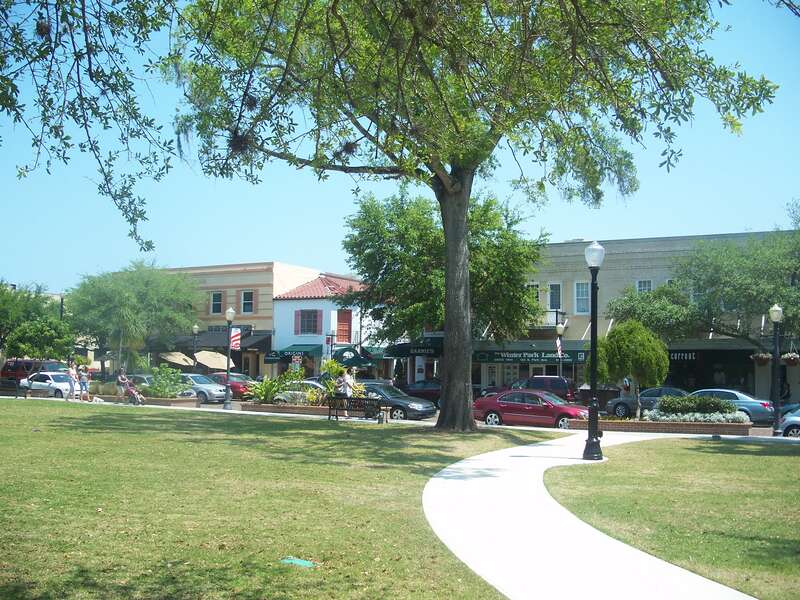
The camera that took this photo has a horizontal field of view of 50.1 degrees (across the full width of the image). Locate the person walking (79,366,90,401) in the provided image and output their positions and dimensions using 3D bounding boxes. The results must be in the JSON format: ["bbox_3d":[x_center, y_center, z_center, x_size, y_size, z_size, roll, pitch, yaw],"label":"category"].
[{"bbox_3d":[-14.496,3.851,39.235,0.400,1.640,0.500,-1,-5,31],"label":"person walking"}]

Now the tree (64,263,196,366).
[{"bbox_3d":[-15.536,1.652,49.198,7.600,7.900,7.400,-2,-5,33],"label":"tree"}]

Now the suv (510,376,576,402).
[{"bbox_3d":[6.007,4.458,39.729,4.800,1.800,1.870,-1,-5,31],"label":"suv"}]

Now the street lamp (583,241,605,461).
[{"bbox_3d":[3.729,0.965,16.561,0.420,4.220,0.420,-1,-5,27],"label":"street lamp"}]

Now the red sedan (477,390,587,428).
[{"bbox_3d":[4.803,4.001,31.043,4.800,1.460,1.830,-1,-5,31],"label":"red sedan"}]

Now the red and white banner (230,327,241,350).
[{"bbox_3d":[-6.187,1.450,32.200,0.060,0.850,0.460,-2,-5,33],"label":"red and white banner"}]

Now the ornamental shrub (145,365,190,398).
[{"bbox_3d":[-10.349,3.614,37.941,1.800,1.500,1.700,3,-5,-15],"label":"ornamental shrub"}]

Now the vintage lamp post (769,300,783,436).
[{"bbox_3d":[10.885,2.008,24.746,0.420,3.820,0.420,-1,-5,27],"label":"vintage lamp post"}]

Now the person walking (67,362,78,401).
[{"bbox_3d":[-14.215,3.545,37.263,0.450,1.660,0.500,-2,-5,28],"label":"person walking"}]

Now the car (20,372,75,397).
[{"bbox_3d":[-19.063,4.739,47.759,4.600,1.410,1.780,-2,-5,34],"label":"car"}]

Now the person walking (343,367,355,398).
[{"bbox_3d":[-1.796,3.141,29.433,0.400,1.700,0.500,-1,-5,31],"label":"person walking"}]

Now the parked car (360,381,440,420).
[{"bbox_3d":[-0.851,3.922,33.798,4.850,1.460,1.820,-2,-5,30],"label":"parked car"}]

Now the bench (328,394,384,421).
[{"bbox_3d":[-1.401,3.568,27.968,1.900,0.820,0.650,-1,-5,31],"label":"bench"}]

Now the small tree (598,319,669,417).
[{"bbox_3d":[7.403,2.233,27.472,2.600,3.250,2.600,0,-5,15],"label":"small tree"}]

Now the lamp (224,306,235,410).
[{"bbox_3d":[-6.433,2.198,32.349,0.420,3.900,0.420,-2,-5,33],"label":"lamp"}]

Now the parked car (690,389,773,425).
[{"bbox_3d":[12.848,4.412,35.143,4.800,1.460,1.820,-1,-5,31],"label":"parked car"}]

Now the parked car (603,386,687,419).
[{"bbox_3d":[11.517,4.647,38.243,4.600,1.460,1.800,-1,-5,31],"label":"parked car"}]

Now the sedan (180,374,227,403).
[{"bbox_3d":[-10.309,4.450,43.276,4.600,1.450,1.770,-2,-5,32],"label":"sedan"}]

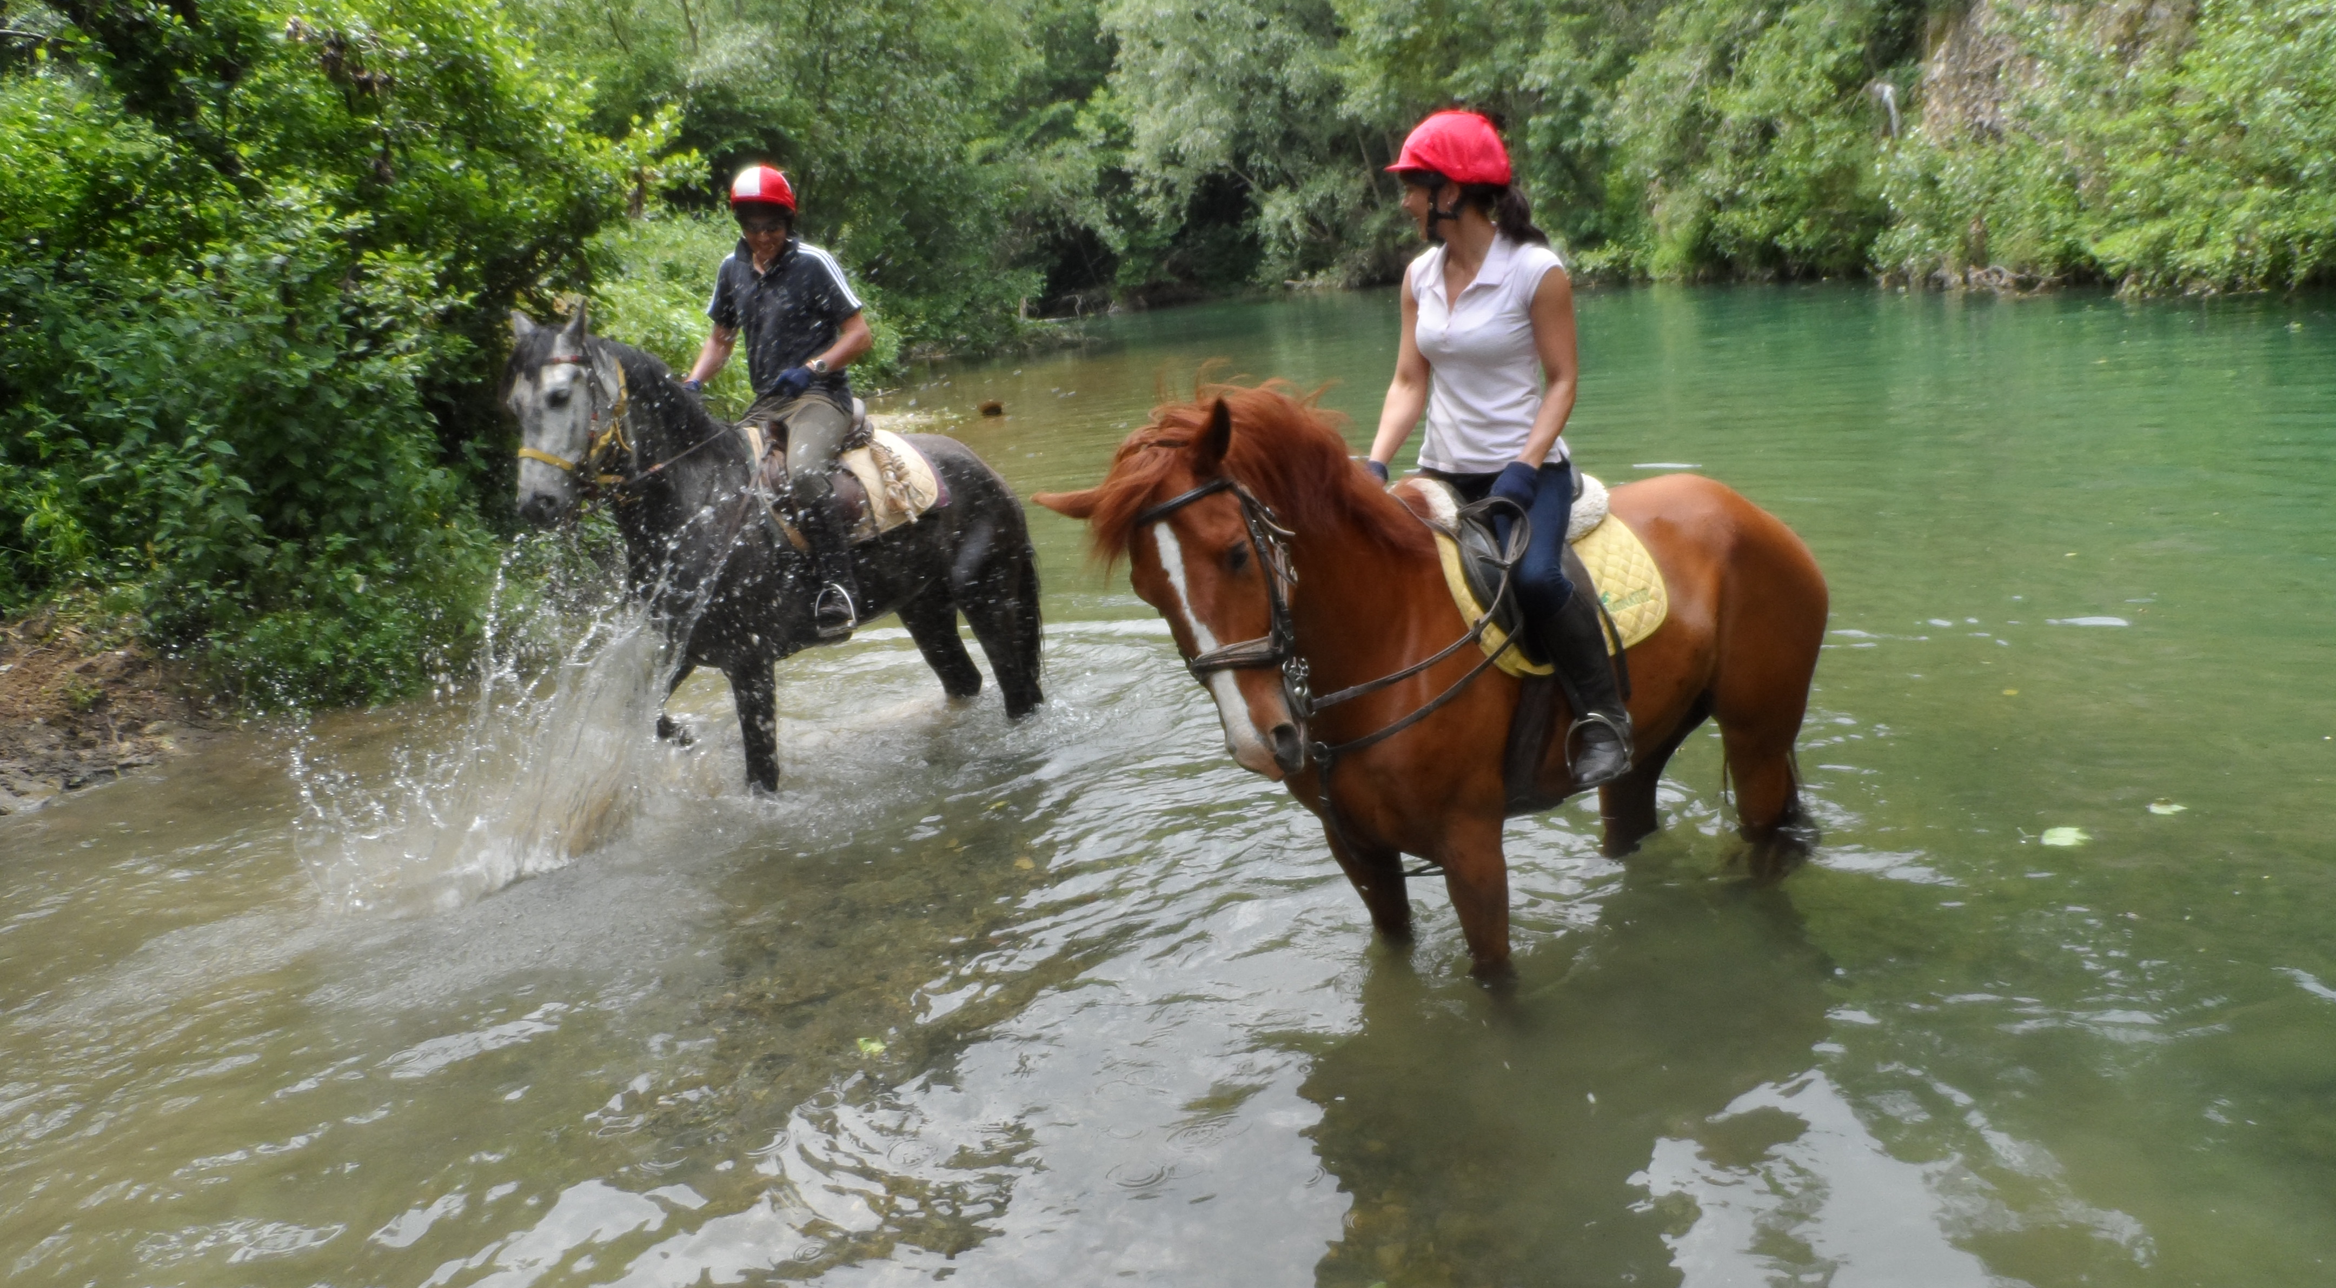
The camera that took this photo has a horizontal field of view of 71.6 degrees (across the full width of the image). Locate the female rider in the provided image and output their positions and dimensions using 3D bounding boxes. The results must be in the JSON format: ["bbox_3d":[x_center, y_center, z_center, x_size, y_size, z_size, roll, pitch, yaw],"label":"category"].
[{"bbox_3d":[0.778,-0.448,3.788,0.607,1.558,0.617,-17,19,-39],"label":"female rider"}]

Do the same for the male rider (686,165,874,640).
[{"bbox_3d":[-1.269,-0.813,5.463,0.627,1.558,0.607,6,18,34],"label":"male rider"}]

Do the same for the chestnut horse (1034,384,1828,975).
[{"bbox_3d":[0.780,0.252,3.979,2.075,1.913,0.668,-15,18,-35],"label":"chestnut horse"}]

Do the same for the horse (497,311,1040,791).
[{"bbox_3d":[-1.295,-0.217,5.721,0.648,2.024,2.085,9,20,42],"label":"horse"}]

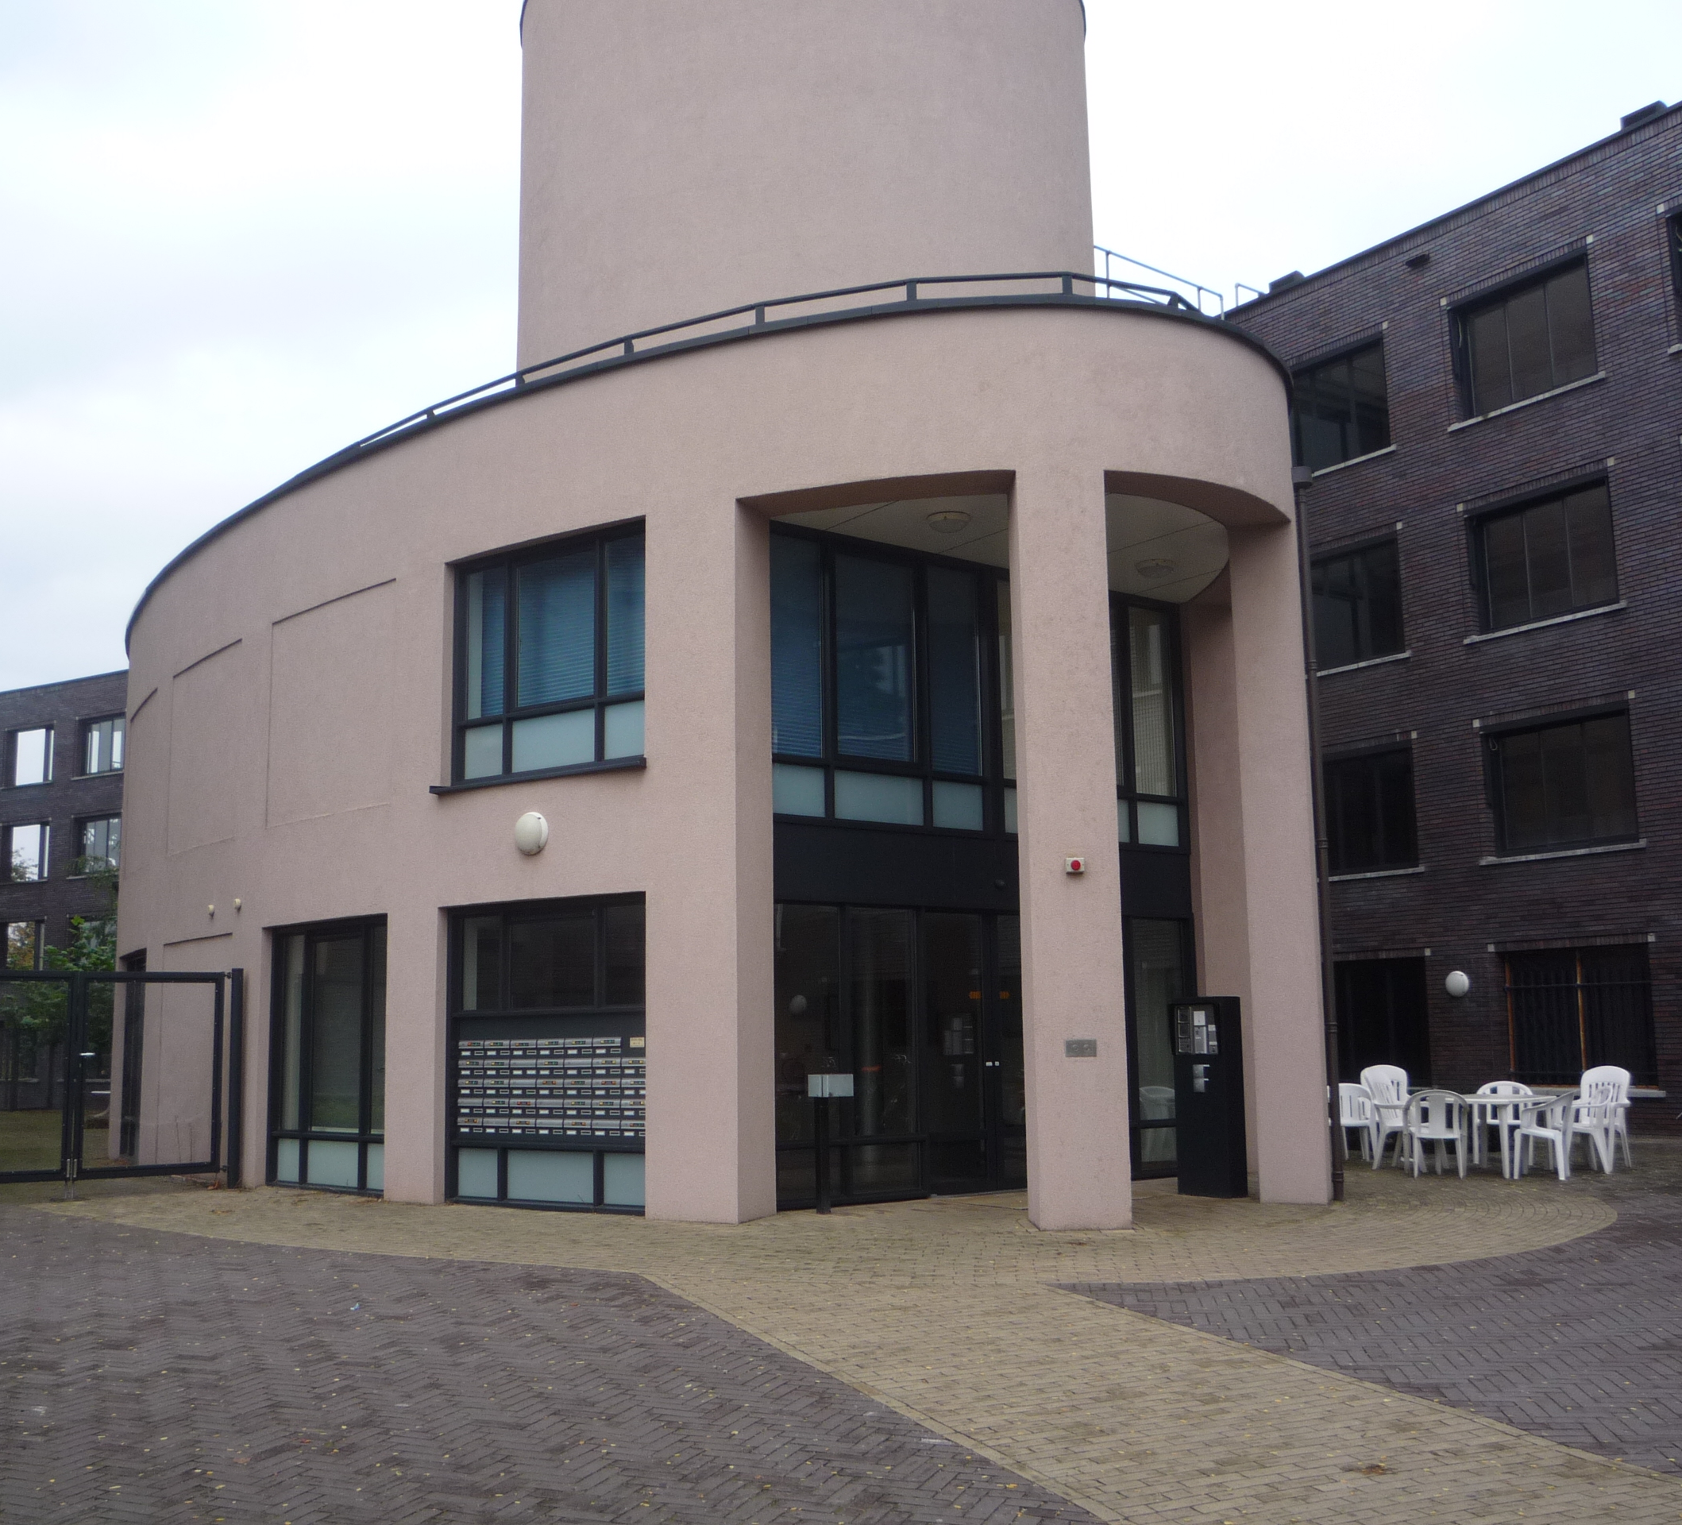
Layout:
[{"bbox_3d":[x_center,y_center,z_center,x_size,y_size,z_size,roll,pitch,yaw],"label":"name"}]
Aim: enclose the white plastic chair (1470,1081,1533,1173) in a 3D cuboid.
[{"bbox_3d":[6.710,3.662,17.919,0.570,0.790,0.550,-4,-9,17],"label":"white plastic chair"}]

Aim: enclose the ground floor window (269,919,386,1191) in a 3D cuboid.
[{"bbox_3d":[-4.786,2.765,16.605,2.280,2.500,0.130,-9,-12,43],"label":"ground floor window"}]

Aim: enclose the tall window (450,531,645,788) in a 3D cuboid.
[{"bbox_3d":[-2.407,-0.834,14.839,2.340,1.950,0.150,-7,-11,35],"label":"tall window"}]

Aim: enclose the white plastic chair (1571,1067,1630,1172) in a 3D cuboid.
[{"bbox_3d":[7.362,3.440,17.031,0.570,1.000,0.600,-8,-12,39],"label":"white plastic chair"}]

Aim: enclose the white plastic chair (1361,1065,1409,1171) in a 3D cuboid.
[{"bbox_3d":[5.475,3.571,17.681,0.570,1.000,0.600,1,-10,-11],"label":"white plastic chair"}]

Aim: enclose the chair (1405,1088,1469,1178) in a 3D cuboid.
[{"bbox_3d":[5.607,3.487,16.565,0.560,0.800,0.560,-4,-10,16],"label":"chair"}]

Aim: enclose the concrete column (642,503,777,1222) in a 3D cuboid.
[{"bbox_3d":[-1.048,0.768,13.973,0.820,5.550,0.650,-5,-9,23],"label":"concrete column"}]

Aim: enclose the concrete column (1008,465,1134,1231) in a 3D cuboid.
[{"bbox_3d":[1.685,0.598,13.132,0.660,5.550,0.640,-1,-9,-2],"label":"concrete column"}]

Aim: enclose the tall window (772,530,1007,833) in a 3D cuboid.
[{"bbox_3d":[0.440,-0.647,15.586,2.570,2.550,0.120,5,-10,-35],"label":"tall window"}]

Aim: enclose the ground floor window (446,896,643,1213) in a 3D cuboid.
[{"bbox_3d":[-2.366,2.373,14.311,2.340,2.430,0.150,-7,-11,35],"label":"ground floor window"}]

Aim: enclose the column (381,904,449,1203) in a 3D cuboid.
[{"bbox_3d":[-3.679,2.577,15.599,0.690,2.540,0.340,-8,-11,41],"label":"column"}]

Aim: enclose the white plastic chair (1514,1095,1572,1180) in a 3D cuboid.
[{"bbox_3d":[6.558,3.442,16.365,0.560,0.800,0.560,-9,-12,40],"label":"white plastic chair"}]

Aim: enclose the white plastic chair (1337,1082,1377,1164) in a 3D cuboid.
[{"bbox_3d":[5.422,3.852,18.765,0.560,0.800,0.560,-2,-9,7],"label":"white plastic chair"}]

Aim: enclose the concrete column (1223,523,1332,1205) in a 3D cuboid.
[{"bbox_3d":[3.653,0.797,14.675,0.550,5.550,0.640,-4,-9,19],"label":"concrete column"}]

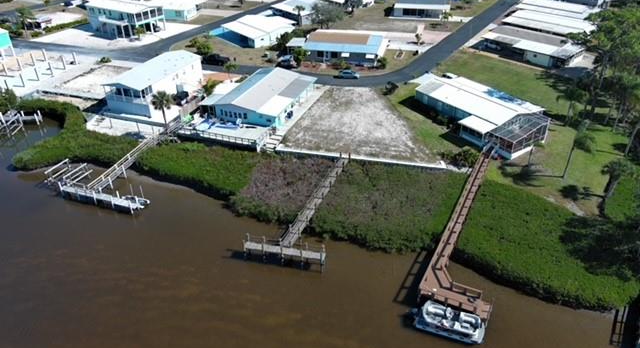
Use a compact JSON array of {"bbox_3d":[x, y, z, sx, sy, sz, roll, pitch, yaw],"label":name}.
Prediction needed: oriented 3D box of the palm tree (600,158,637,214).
[{"bbox_3d":[35.003,0.709,61.314,4.300,6.400,4.300,-1,30,0],"label":"palm tree"}]

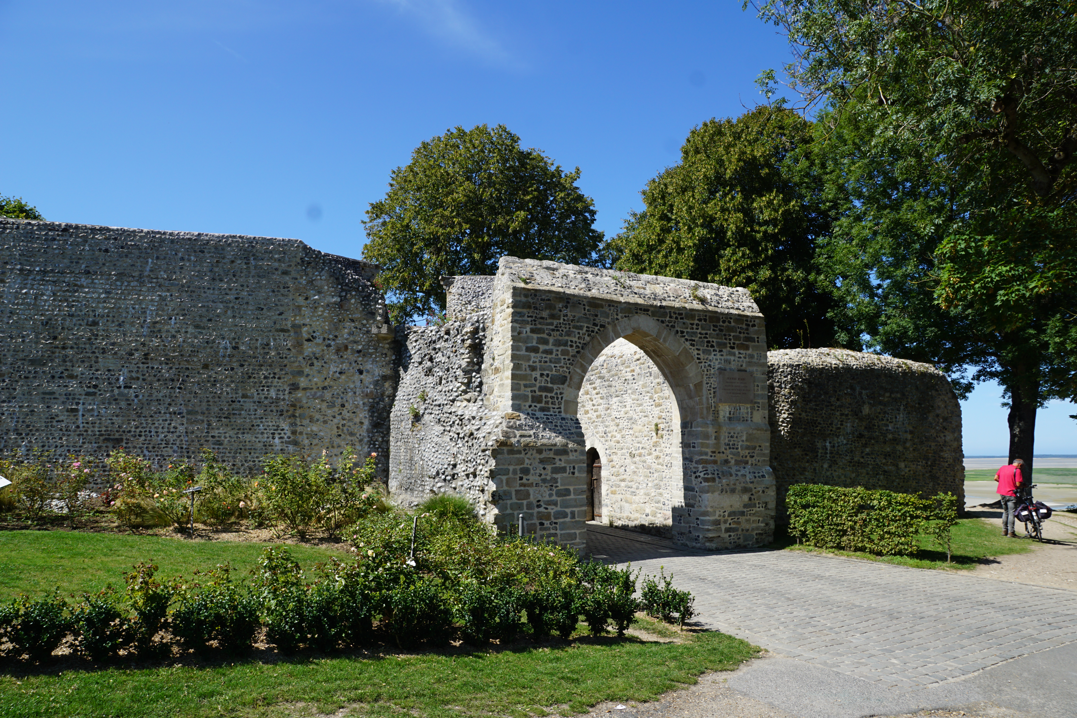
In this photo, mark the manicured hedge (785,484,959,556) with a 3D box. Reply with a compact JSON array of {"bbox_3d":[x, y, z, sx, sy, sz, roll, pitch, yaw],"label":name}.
[{"bbox_3d":[5.798,2.880,12.751,0.550,1.120,3.000,5,-10,-35],"label":"manicured hedge"}]

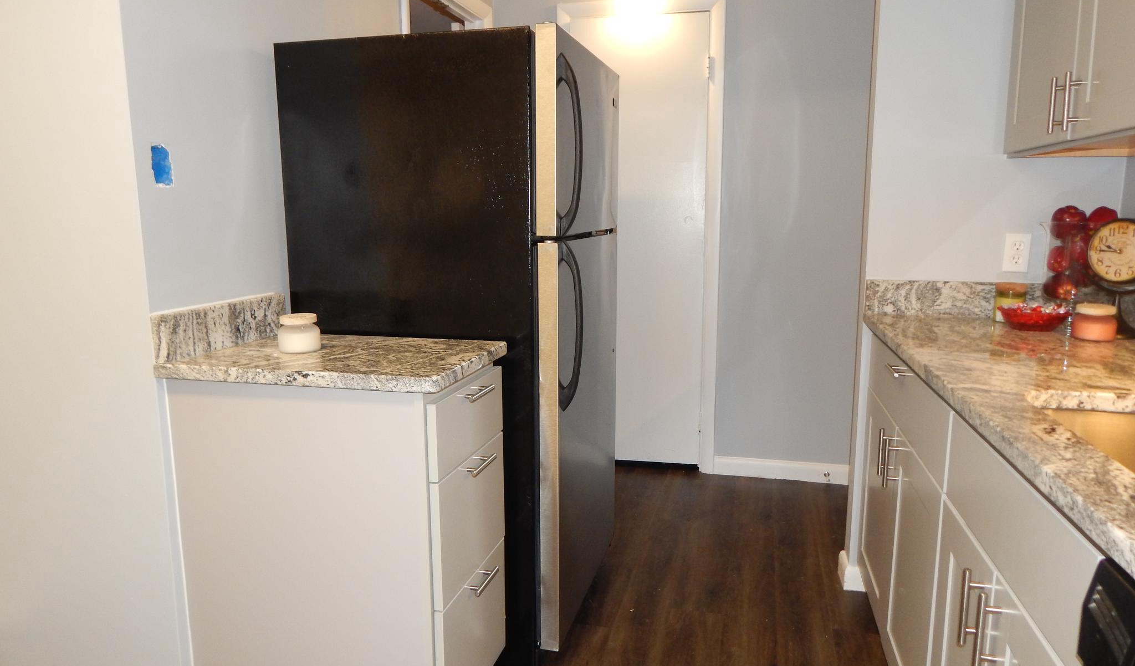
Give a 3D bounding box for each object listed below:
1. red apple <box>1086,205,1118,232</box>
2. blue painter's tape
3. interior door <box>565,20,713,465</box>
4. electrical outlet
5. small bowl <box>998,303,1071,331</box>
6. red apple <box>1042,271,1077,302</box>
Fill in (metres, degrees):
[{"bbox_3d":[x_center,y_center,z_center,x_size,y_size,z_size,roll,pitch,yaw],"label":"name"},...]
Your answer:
[{"bbox_3d":[1.432,-0.302,2.015,0.078,0.075,0.078,2,9,14],"label":"red apple"},{"bbox_3d":[-0.839,-0.348,1.572,0.006,0.086,0.056,2,9,14],"label":"blue painter's tape"},{"bbox_3d":[0.317,-0.396,3.497,0.620,2.045,0.040,2,9,14],"label":"interior door"},{"bbox_3d":[1.312,-0.233,2.201,0.070,0.114,0.010,2,9,14],"label":"electrical outlet"},{"bbox_3d":[1.238,-0.042,2.004,0.175,0.062,0.175,2,9,14],"label":"small bowl"},{"bbox_3d":[1.329,-0.124,2.036,0.080,0.078,0.080,2,9,14],"label":"red apple"}]

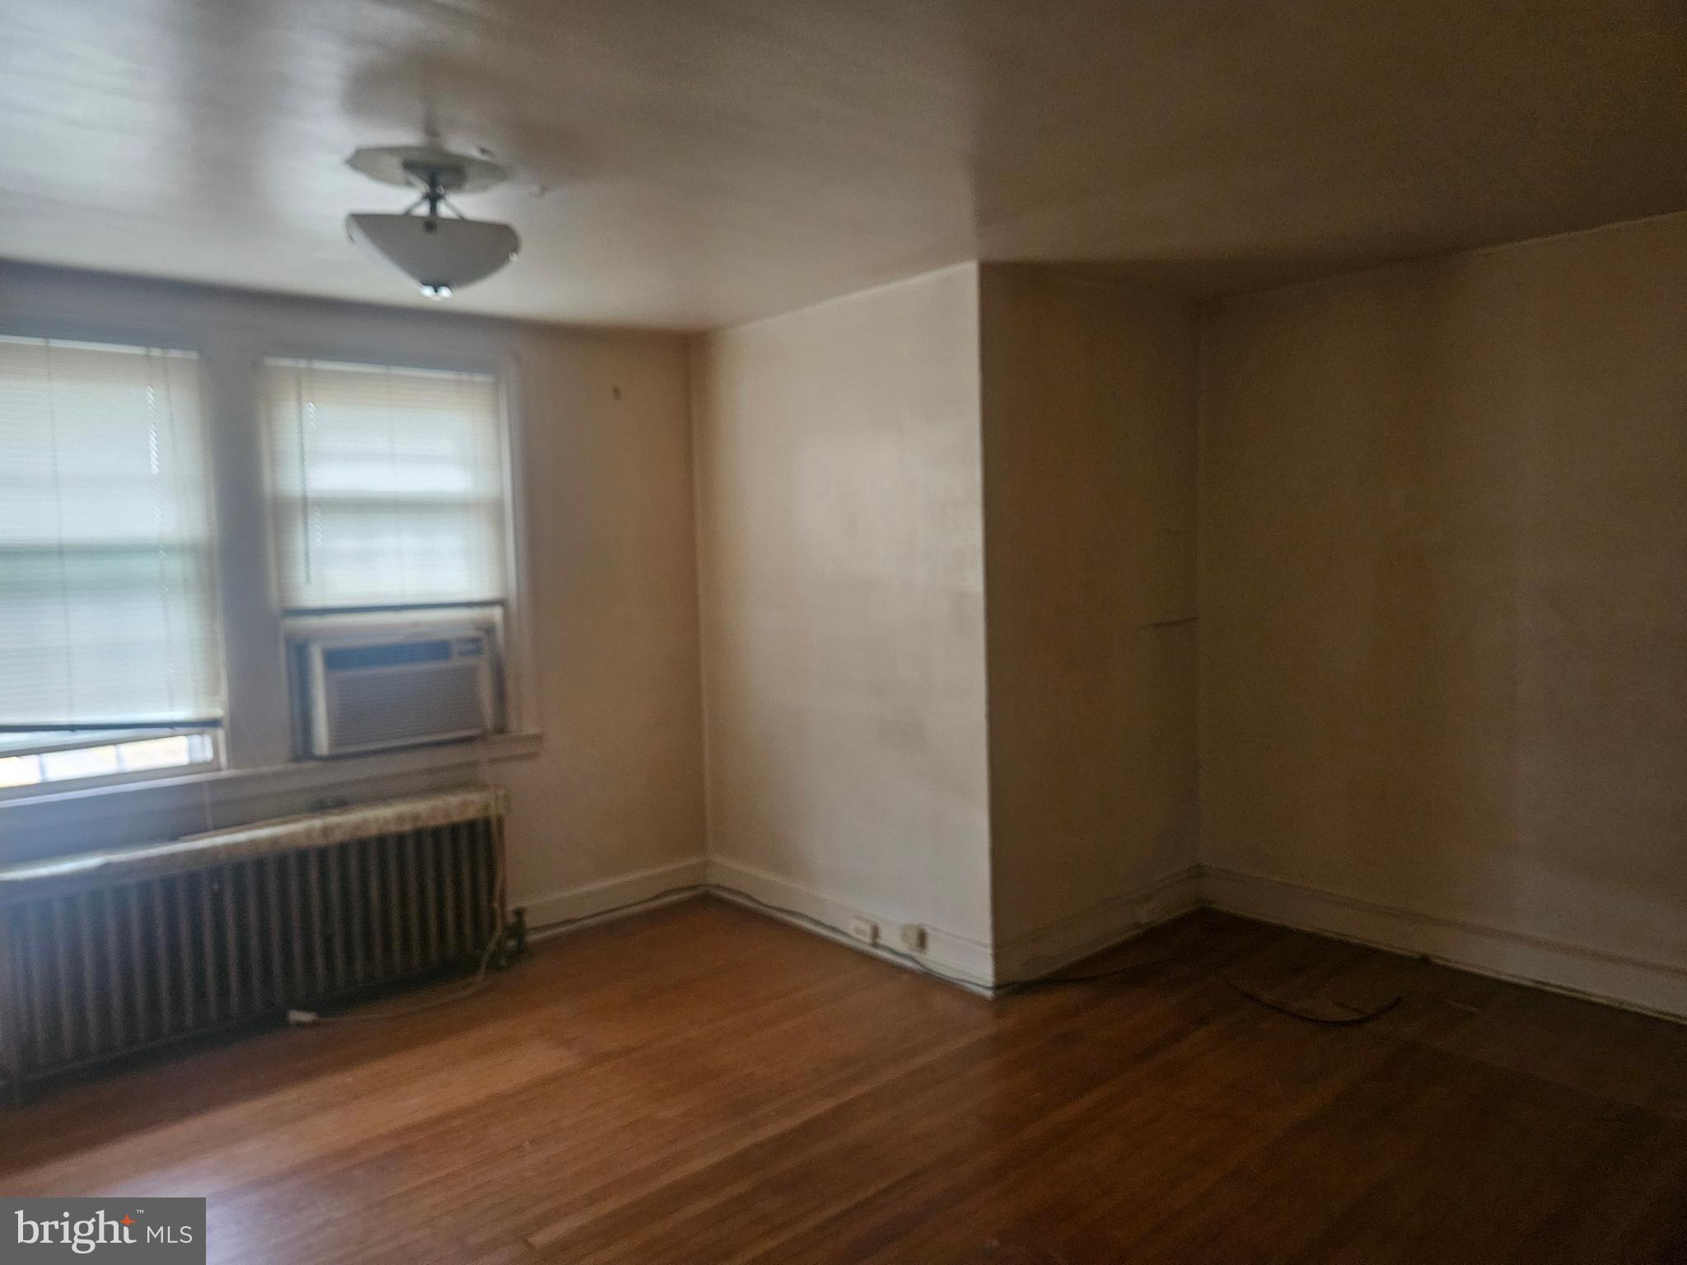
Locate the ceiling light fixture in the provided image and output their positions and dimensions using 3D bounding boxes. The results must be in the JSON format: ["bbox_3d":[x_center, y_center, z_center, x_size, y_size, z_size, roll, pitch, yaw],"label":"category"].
[{"bbox_3d":[-0.962,-0.936,2.640,0.390,0.300,0.390,-6,6,-42],"label":"ceiling light fixture"}]

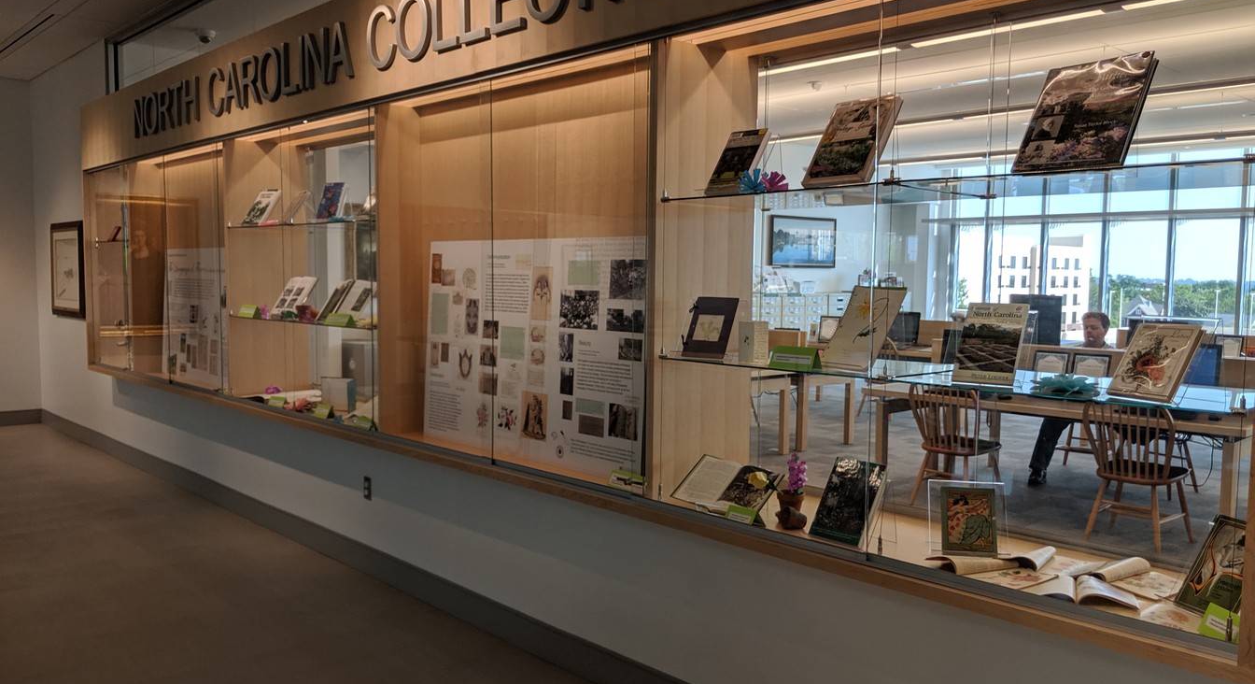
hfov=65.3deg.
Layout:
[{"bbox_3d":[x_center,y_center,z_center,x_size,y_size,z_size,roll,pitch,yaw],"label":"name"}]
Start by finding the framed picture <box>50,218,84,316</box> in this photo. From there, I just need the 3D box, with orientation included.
[{"bbox_3d":[-5.119,-0.660,8.942,0.035,0.857,0.981,-3,6,-43],"label":"framed picture"}]

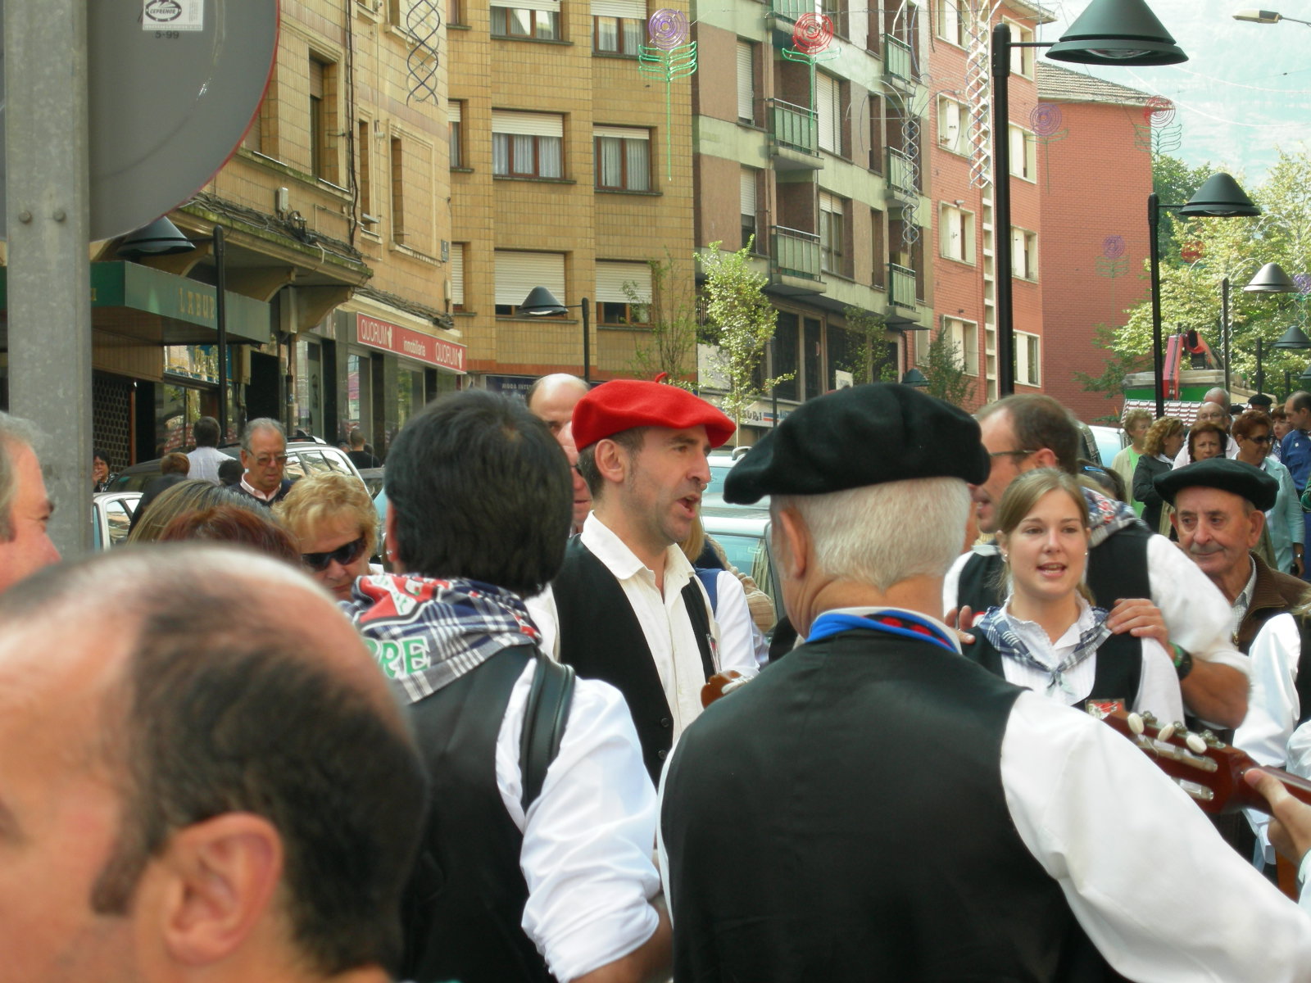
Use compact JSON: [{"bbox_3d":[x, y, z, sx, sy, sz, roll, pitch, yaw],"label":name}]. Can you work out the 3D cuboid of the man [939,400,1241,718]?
[{"bbox_3d":[0.731,0.687,8.373,0.560,1.720,0.450,-2,-2,36],"label":"man"}]

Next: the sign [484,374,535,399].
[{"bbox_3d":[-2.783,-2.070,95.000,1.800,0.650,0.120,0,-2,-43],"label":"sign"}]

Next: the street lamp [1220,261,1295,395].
[{"bbox_3d":[8.039,-1.116,63.000,1.050,3.800,0.750,-1,-2,7],"label":"street lamp"}]

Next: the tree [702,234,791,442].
[{"bbox_3d":[1.748,-2.241,92.000,1.750,5.400,1.750,-1,-2,0],"label":"tree"}]

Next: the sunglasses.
[{"bbox_3d":[-0.626,0.097,9.255,0.145,0.050,0.140,-16,24,-2],"label":"sunglasses"}]

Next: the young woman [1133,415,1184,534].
[{"bbox_3d":[2.865,0.388,26.975,0.360,1.630,0.480,-2,-2,27],"label":"young woman"}]

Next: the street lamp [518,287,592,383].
[{"bbox_3d":[-1.455,-1.151,71.000,1.080,3.800,0.750,-1,-2,7],"label":"street lamp"}]

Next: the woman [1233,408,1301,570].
[{"bbox_3d":[3.265,0.379,25.475,0.500,1.630,0.360,0,-2,-27],"label":"woman"}]

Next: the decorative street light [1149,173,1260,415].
[{"bbox_3d":[5.104,-0.977,44.000,1.050,3.870,0.750,-1,-2,7],"label":"decorative street light"}]

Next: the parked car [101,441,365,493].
[{"bbox_3d":[-3.749,0.331,43.500,1.760,1.620,4.300,-2,-2,18],"label":"parked car"}]

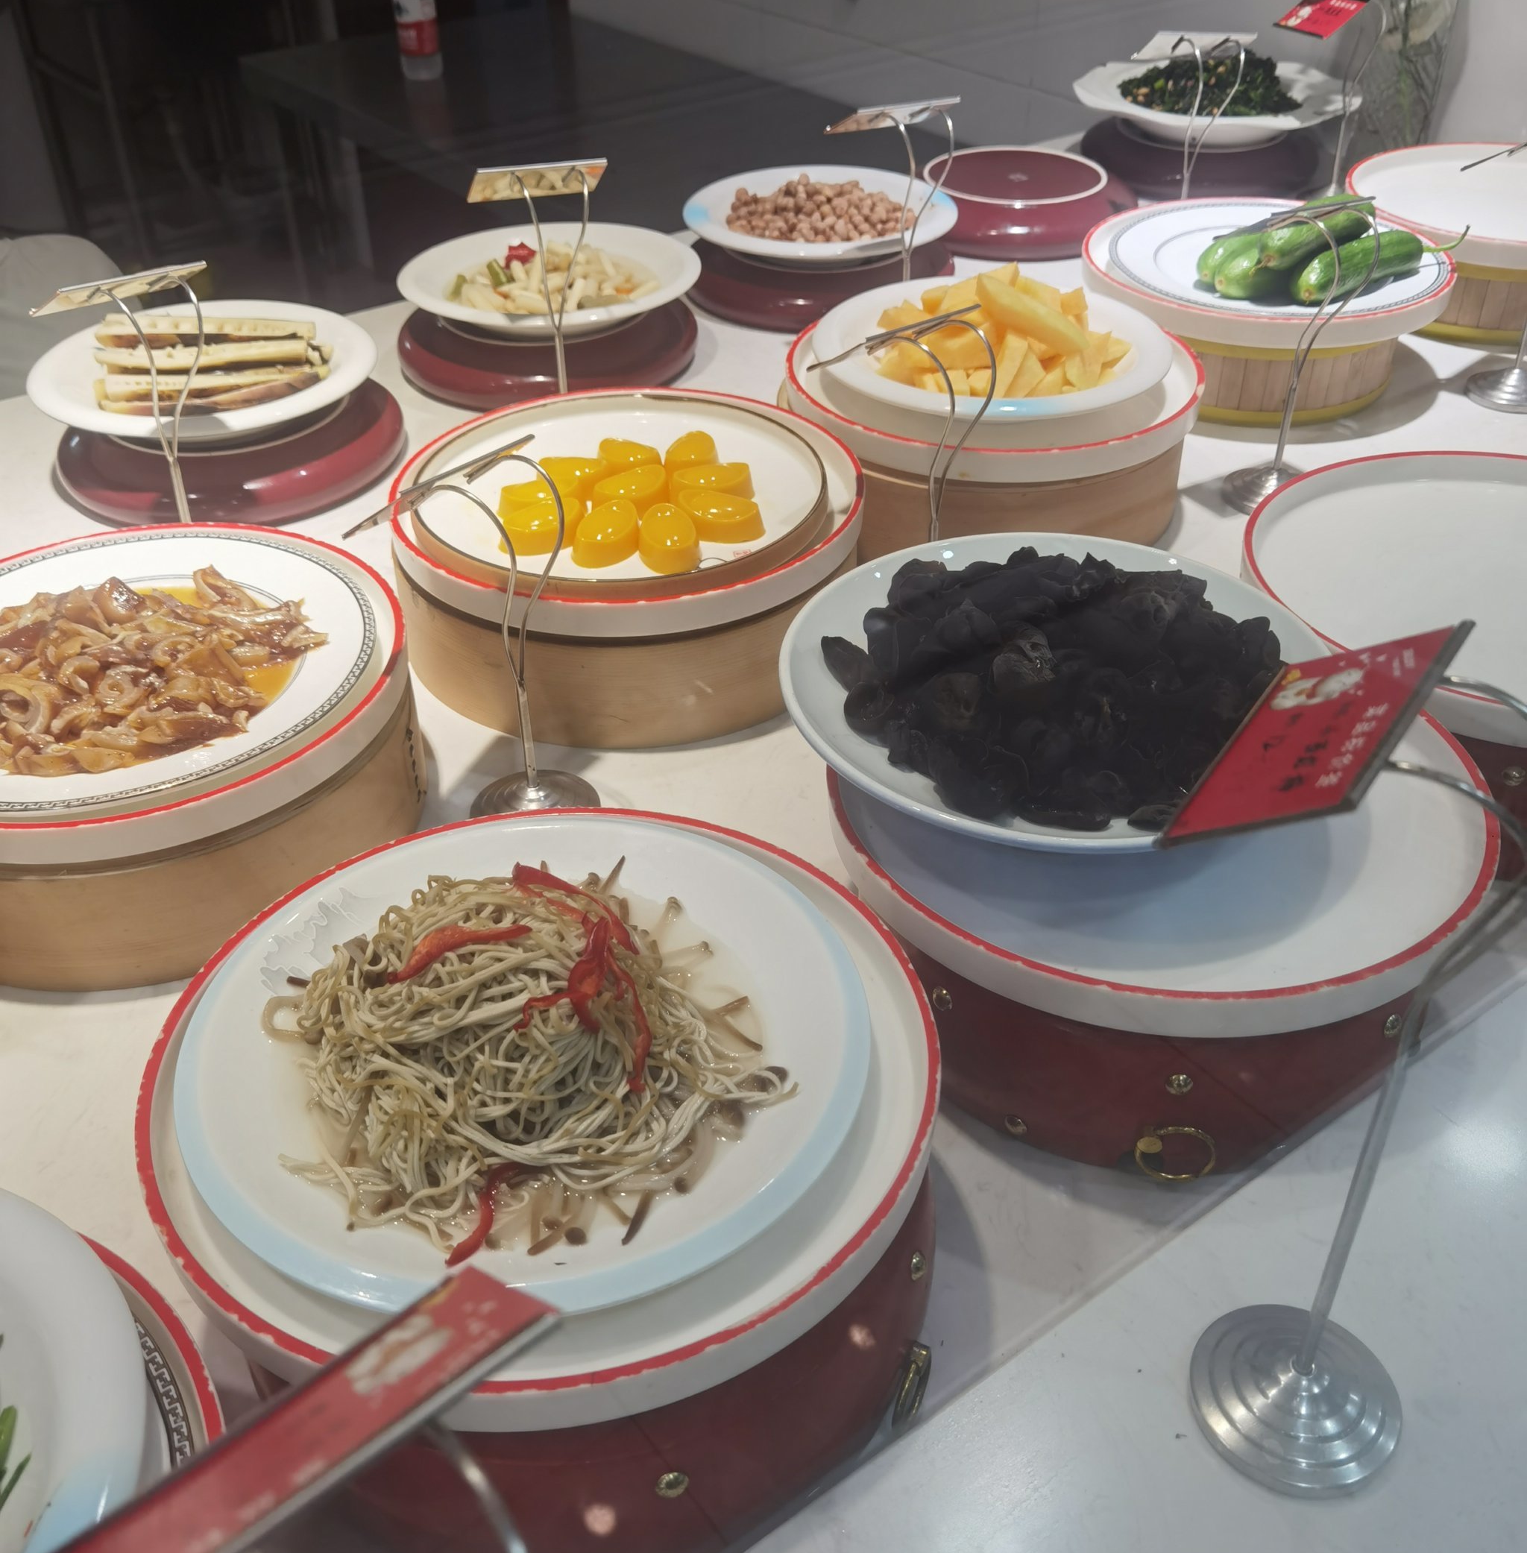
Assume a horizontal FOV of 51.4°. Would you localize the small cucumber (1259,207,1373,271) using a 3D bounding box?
[{"bbox_3d":[0.491,-0.478,1.397,0.174,0.037,0.037,-28,44,-31],"label":"small cucumber"}]

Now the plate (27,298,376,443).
[{"bbox_3d":[-0.405,-0.287,1.165,0.249,0.035,0.249,0,37,0],"label":"plate"}]

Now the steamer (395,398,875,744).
[{"bbox_3d":[-0.091,-0.155,1.111,0.318,0.110,0.318,-1,37,0],"label":"steamer"}]

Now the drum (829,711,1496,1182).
[{"bbox_3d":[0.190,0.046,0.816,0.320,0.124,0.320,-1,37,0],"label":"drum"}]

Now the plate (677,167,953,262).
[{"bbox_3d":[0.058,-0.570,1.637,0.288,0.034,0.288,-1,37,0],"label":"plate"}]

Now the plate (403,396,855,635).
[{"bbox_3d":[-0.084,-0.177,1.005,0.294,0.028,0.294,0,37,0],"label":"plate"}]

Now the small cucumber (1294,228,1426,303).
[{"bbox_3d":[0.519,-0.440,1.374,0.176,0.038,0.038,-25,43,-29],"label":"small cucumber"}]

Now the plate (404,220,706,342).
[{"bbox_3d":[-0.198,-0.463,1.499,0.281,0.034,0.281,-1,37,0],"label":"plate"}]

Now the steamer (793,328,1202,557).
[{"bbox_3d":[0.164,-0.254,1.162,0.294,0.102,0.294,0,37,0],"label":"steamer"}]

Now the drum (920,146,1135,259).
[{"bbox_3d":[0.261,-0.604,1.662,0.269,0.051,0.269,0,37,0],"label":"drum"}]

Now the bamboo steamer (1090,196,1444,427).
[{"bbox_3d":[0.413,-0.388,1.330,0.294,0.098,0.294,0,37,0],"label":"bamboo steamer"}]

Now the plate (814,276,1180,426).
[{"bbox_3d":[0.161,-0.289,1.122,0.249,0.035,0.249,0,37,0],"label":"plate"}]

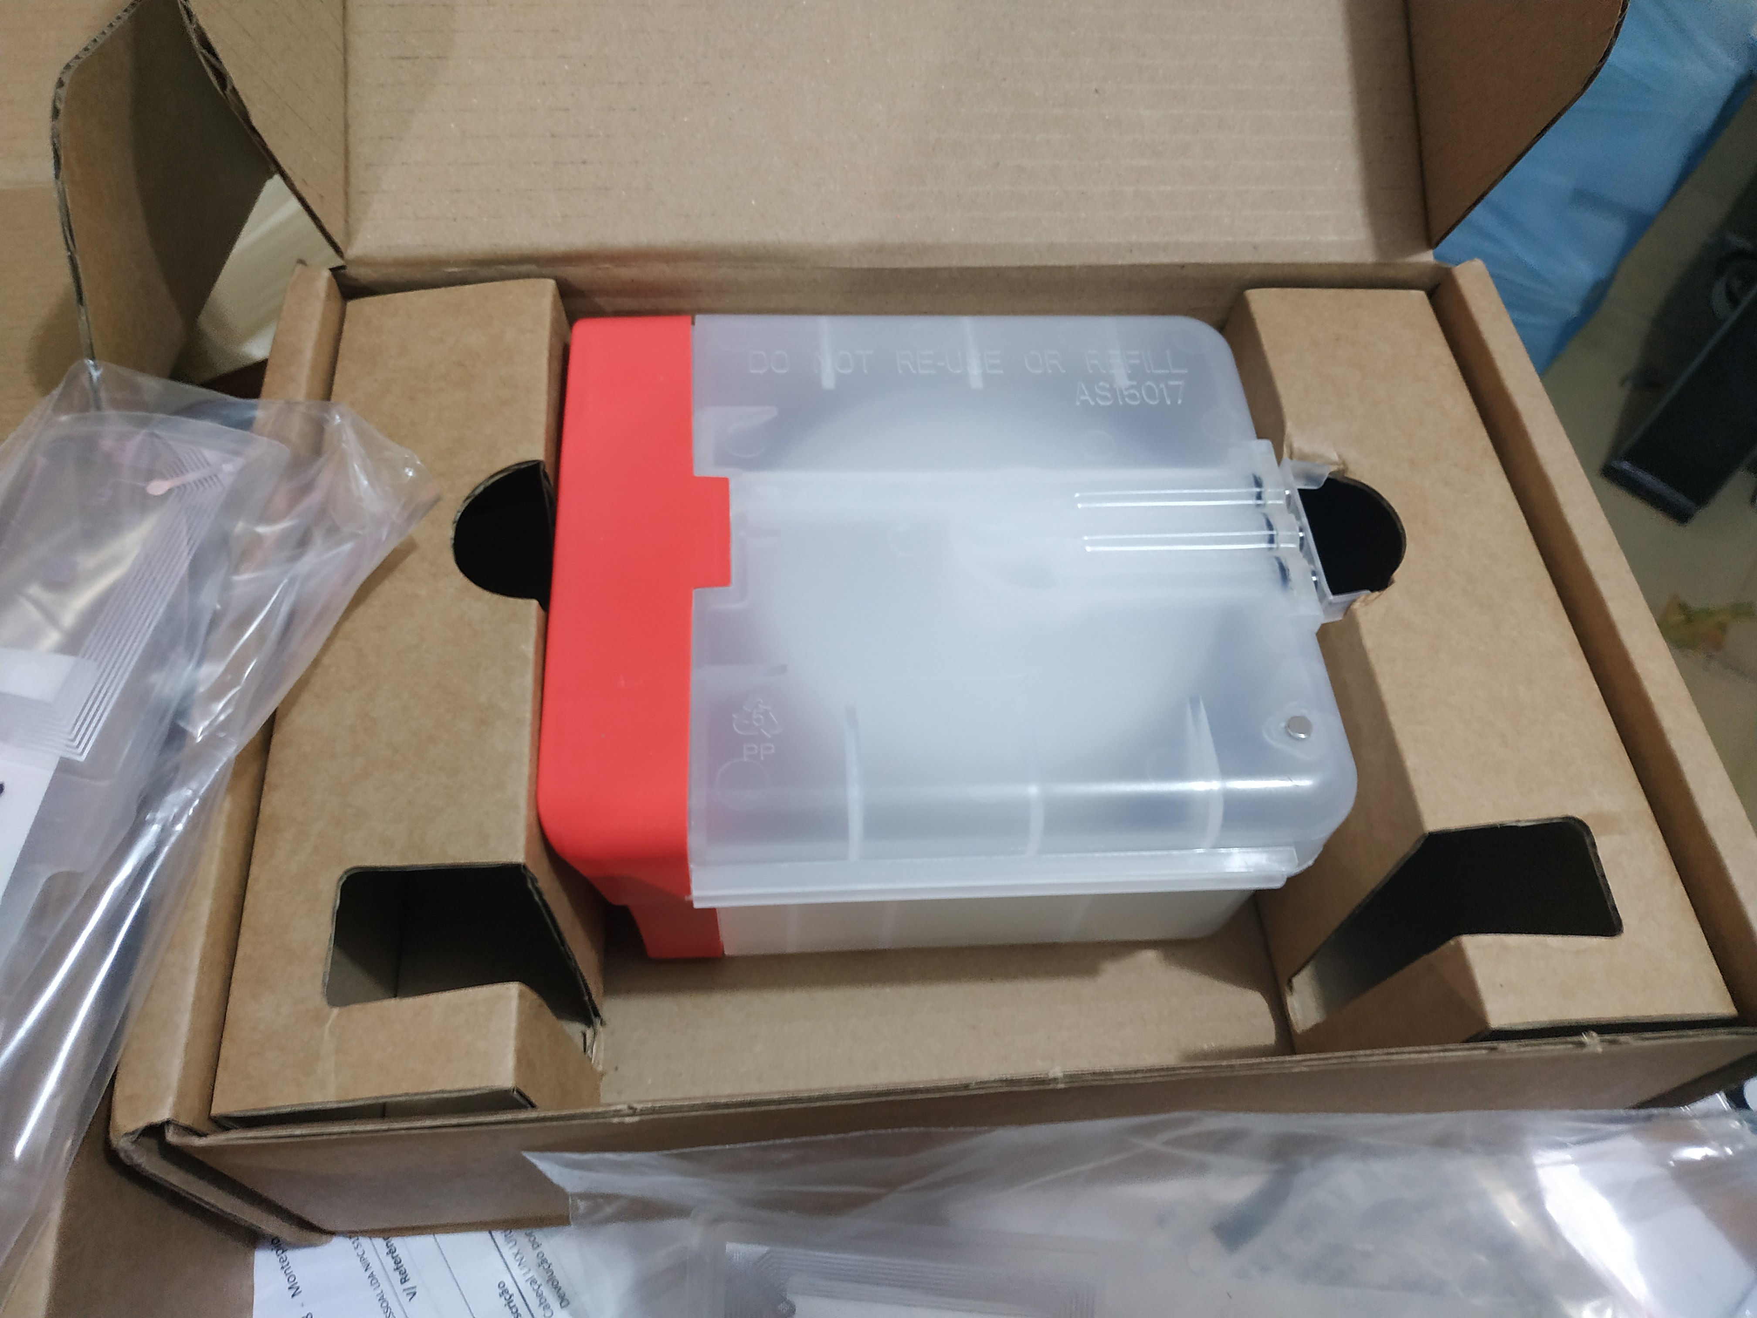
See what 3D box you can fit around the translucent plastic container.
[{"bbox_3d":[0.012,-0.004,0.294,0.165,0.088,0.137,-2,60,-5],"label":"translucent plastic container"}]

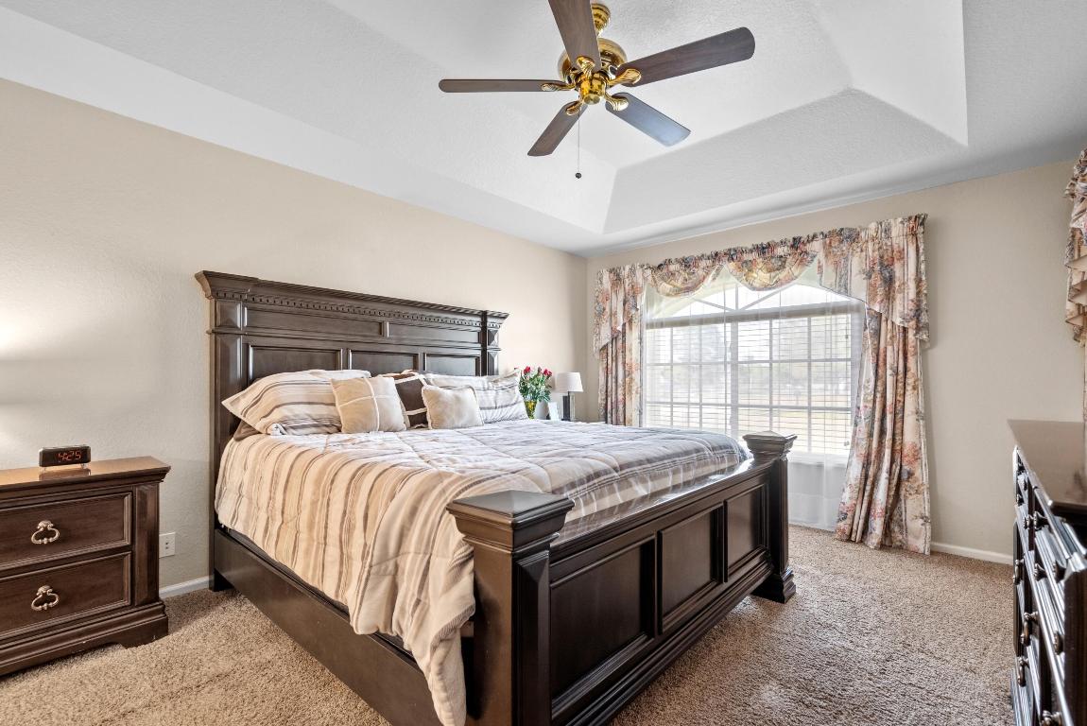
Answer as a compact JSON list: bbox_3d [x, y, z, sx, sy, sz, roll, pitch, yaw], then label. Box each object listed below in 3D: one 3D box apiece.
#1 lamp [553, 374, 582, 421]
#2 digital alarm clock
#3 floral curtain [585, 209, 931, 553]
[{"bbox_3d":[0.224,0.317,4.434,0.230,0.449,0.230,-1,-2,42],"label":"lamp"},{"bbox_3d":[-2.151,0.423,2.179,0.070,0.091,0.168,-1,-2,42],"label":"digital alarm clock"},{"bbox_3d":[1.544,0.155,4.072,2.685,2.230,0.160,-1,-2,42],"label":"floral curtain"}]

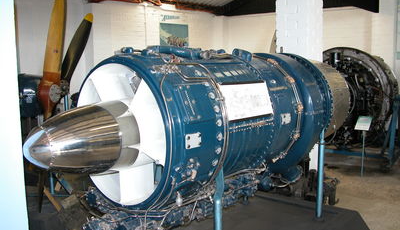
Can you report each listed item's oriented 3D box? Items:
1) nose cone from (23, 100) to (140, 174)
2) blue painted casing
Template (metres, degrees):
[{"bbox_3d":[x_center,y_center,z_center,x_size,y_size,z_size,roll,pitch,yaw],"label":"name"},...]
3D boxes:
[{"bbox_3d":[-0.590,0.131,1.858,0.332,0.332,0.410,6,10,40],"label":"nose cone"},{"bbox_3d":[0.134,-0.004,2.697,0.850,0.875,1.739,6,10,40],"label":"blue painted casing"}]

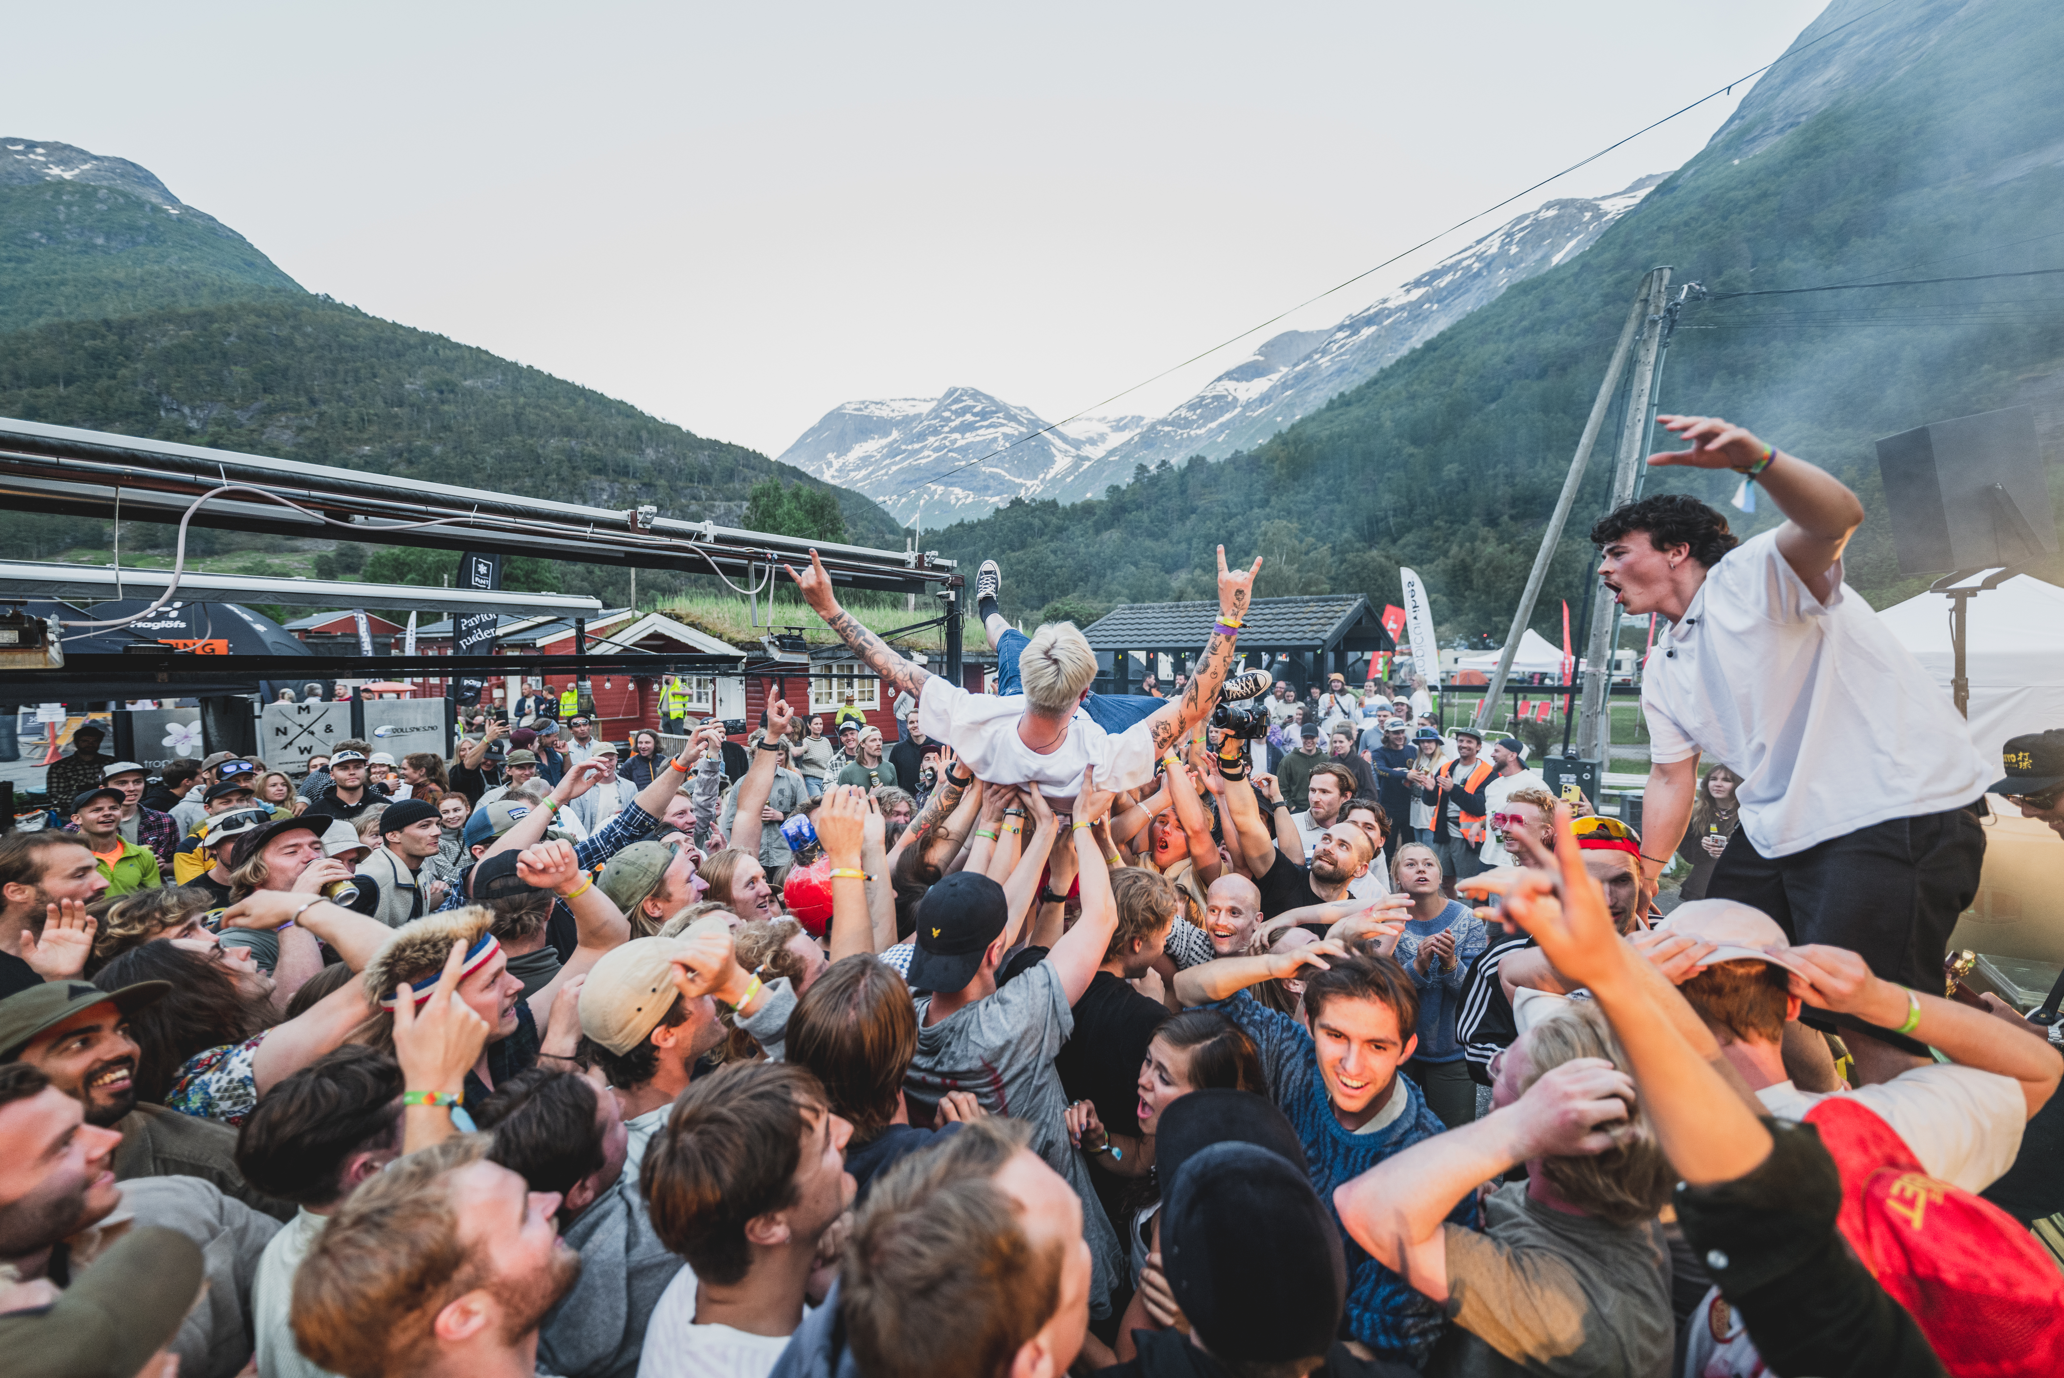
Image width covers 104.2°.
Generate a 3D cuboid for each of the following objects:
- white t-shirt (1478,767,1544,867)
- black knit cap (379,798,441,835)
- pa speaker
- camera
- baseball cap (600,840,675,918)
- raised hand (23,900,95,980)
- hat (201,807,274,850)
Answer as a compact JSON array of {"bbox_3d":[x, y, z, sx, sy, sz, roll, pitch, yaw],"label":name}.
[{"bbox_3d":[3.417,0.910,5.700,0.310,0.700,0.460,0,0,-23],"label":"white t-shirt"},{"bbox_3d":[-2.539,0.520,3.280,0.215,0.145,0.185,-15,3,-14],"label":"black knit cap"},{"bbox_3d":[4.526,-0.936,3.900,0.377,0.680,0.339,-9,-3,17],"label":"pa speaker"},{"bbox_3d":[0.608,0.098,2.330,0.180,0.115,0.140,-1,3,-22],"label":"camera"},{"bbox_3d":[-0.938,0.447,1.880,0.145,0.220,0.180,39,-3,-9],"label":"baseball cap"},{"bbox_3d":[-2.131,0.550,1.760,0.070,0.160,0.110,11,8,39],"label":"raised hand"},{"bbox_3d":[-3.376,0.591,3.420,0.275,0.130,0.250,-8,6,16],"label":"hat"}]

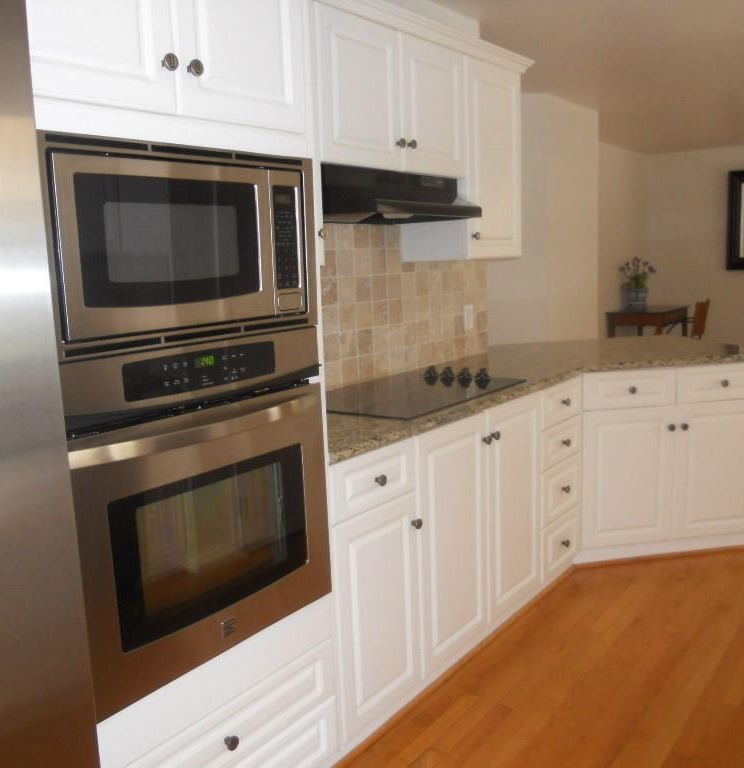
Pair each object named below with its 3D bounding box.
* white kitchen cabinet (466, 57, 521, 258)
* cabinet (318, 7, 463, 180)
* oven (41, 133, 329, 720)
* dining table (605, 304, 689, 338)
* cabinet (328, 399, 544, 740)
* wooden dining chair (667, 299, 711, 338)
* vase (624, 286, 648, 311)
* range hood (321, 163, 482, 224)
[{"bbox_3d":[0.372,-0.899,3.305,0.310,0.760,0.463,5,11,36],"label":"white kitchen cabinet"},{"bbox_3d":[-0.026,-0.952,2.755,0.310,0.455,0.867,5,11,36],"label":"cabinet"},{"bbox_3d":[-0.549,0.040,1.825,0.600,1.069,0.711,5,11,36],"label":"oven"},{"bbox_3d":[2.869,-0.404,8.301,0.550,0.750,0.950,5,11,36],"label":"dining table"},{"bbox_3d":[0.045,0.488,2.767,0.595,0.805,1.266,5,11,36],"label":"cabinet"},{"bbox_3d":[3.099,-0.433,8.112,0.520,0.850,0.470,5,11,36],"label":"wooden dining chair"},{"bbox_3d":[2.668,-0.856,8.044,0.220,0.238,0.220,5,11,36],"label":"vase"},{"bbox_3d":[0.017,-0.643,2.741,0.435,0.154,0.775,5,11,36],"label":"range hood"}]

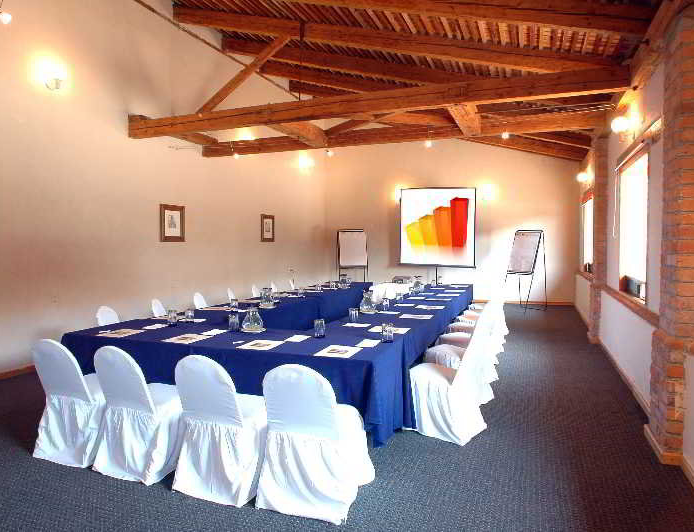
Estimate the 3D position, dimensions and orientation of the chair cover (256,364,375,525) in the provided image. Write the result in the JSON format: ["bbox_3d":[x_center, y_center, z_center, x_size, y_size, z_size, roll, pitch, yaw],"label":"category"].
[{"bbox_3d":[-0.191,1.040,3.065,0.569,0.927,0.610,1,3,21],"label":"chair cover"}]

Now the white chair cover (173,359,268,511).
[{"bbox_3d":[-0.799,1.031,3.290,0.553,0.927,0.610,1,3,21],"label":"white chair cover"}]

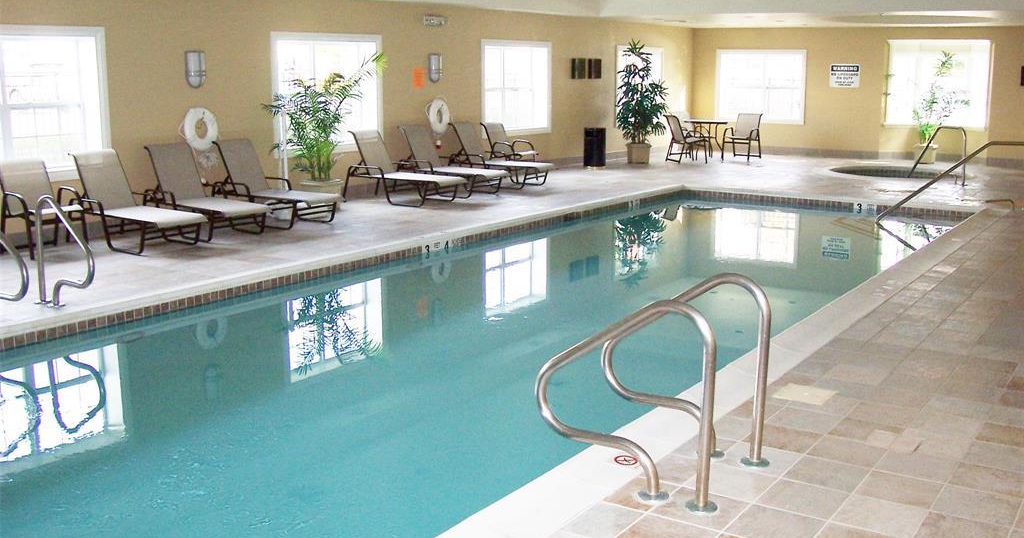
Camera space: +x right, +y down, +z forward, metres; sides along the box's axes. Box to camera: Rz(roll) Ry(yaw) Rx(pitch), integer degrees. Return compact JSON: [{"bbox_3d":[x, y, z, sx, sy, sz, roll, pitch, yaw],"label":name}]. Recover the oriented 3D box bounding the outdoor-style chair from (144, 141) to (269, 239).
[{"bbox_3d":[-3.280,-0.836,10.854,1.330,0.950,0.690,5,12,27],"label":"outdoor-style chair"}]

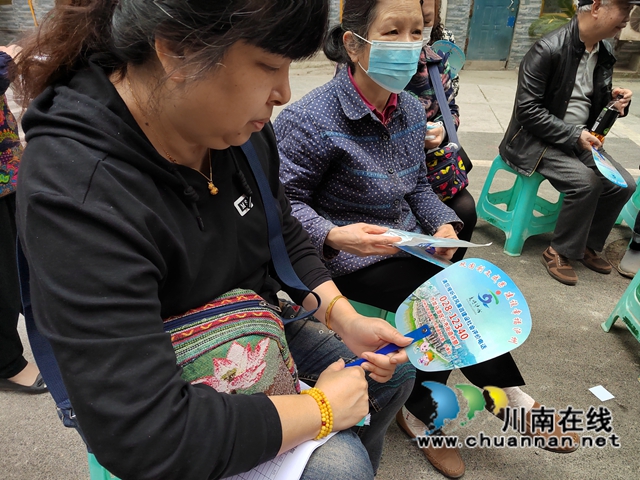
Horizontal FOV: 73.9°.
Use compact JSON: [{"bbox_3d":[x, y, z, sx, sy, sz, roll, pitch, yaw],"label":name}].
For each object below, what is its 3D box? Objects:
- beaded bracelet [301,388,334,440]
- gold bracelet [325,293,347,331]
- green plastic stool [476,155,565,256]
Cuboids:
[{"bbox_3d":[-0.005,0.250,0.610,0.024,0.072,0.064,-3,-20,-34],"label":"beaded bracelet"},{"bbox_3d":[0.032,0.131,0.760,0.009,0.063,0.060,18,12,39],"label":"gold bracelet"},{"bbox_3d":[1.152,-0.216,2.386,0.365,0.455,0.365,-9,29,-15],"label":"green plastic stool"}]

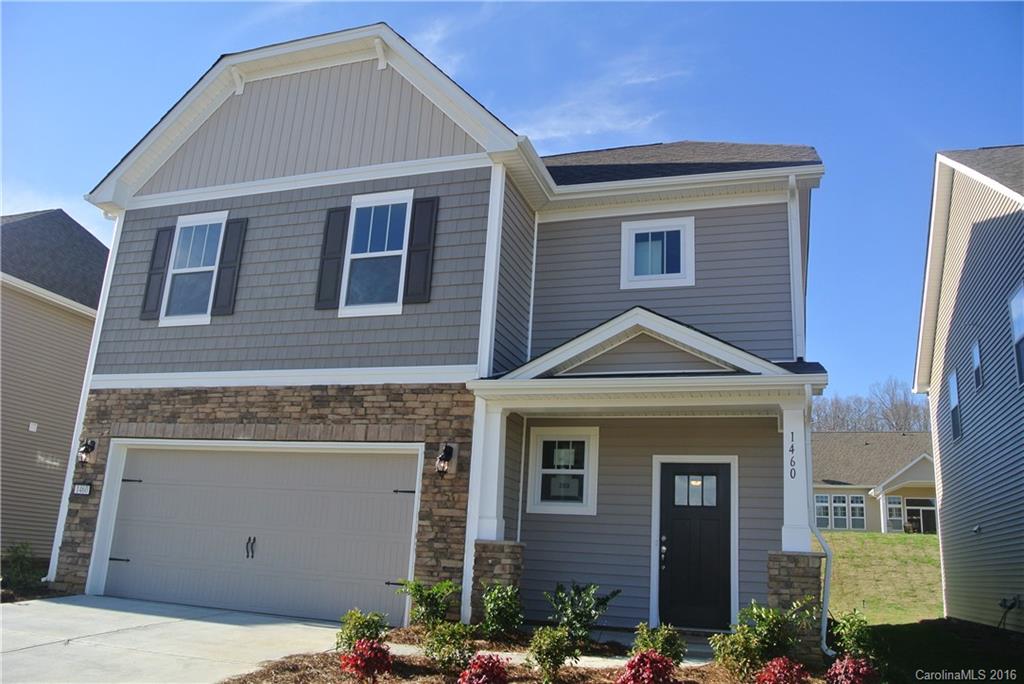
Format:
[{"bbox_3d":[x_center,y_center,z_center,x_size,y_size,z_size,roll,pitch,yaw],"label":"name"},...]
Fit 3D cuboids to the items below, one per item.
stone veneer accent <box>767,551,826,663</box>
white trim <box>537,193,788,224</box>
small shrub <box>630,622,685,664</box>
[{"bbox_3d":[2.962,2.744,8.007,0.516,1.057,0.500,-2,-15,19],"label":"stone veneer accent"},{"bbox_3d":[2.064,-1.907,10.895,3.554,0.178,0.045,-2,-15,19],"label":"white trim"},{"bbox_3d":[1.254,2.607,6.578,0.460,0.411,0.460,-2,-15,19],"label":"small shrub"}]

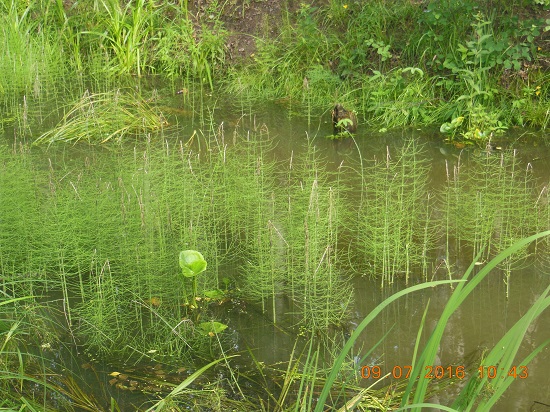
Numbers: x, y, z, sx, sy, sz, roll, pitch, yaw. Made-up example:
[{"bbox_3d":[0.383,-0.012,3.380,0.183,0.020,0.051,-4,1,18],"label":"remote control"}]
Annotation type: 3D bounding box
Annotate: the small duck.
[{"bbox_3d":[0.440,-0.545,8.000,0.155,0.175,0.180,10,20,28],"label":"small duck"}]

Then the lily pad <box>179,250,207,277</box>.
[{"bbox_3d":[-0.338,0.235,5.200,0.115,0.090,0.090,0,17,0],"label":"lily pad"}]

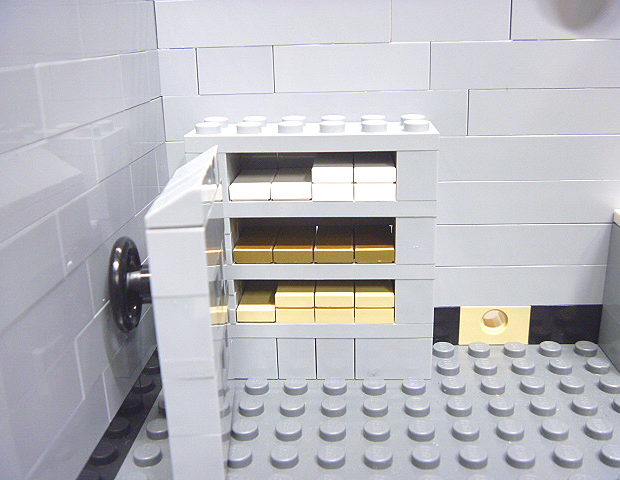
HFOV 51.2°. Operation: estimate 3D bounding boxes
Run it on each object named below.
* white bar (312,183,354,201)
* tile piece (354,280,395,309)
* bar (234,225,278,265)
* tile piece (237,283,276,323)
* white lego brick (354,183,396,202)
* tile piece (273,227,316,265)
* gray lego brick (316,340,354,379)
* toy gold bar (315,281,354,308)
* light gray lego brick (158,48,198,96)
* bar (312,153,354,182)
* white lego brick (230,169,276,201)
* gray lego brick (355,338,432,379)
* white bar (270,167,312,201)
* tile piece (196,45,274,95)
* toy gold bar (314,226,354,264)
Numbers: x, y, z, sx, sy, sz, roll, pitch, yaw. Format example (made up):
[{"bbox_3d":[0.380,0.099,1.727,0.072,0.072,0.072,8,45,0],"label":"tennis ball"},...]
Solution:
[{"bbox_3d":[0.005,-0.011,0.131,0.008,0.003,0.016,0,18,4],"label":"white bar"},{"bbox_3d":[0.013,0.010,0.138,0.008,0.003,0.016,0,17,3],"label":"tile piece"},{"bbox_3d":[-0.011,0.001,0.136,0.008,0.003,0.016,0,17,3],"label":"bar"},{"bbox_3d":[-0.010,0.013,0.140,0.008,0.003,0.016,0,18,4],"label":"tile piece"},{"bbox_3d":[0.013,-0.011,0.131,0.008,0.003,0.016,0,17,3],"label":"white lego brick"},{"bbox_3d":[-0.003,0.001,0.136,0.008,0.003,0.016,0,17,3],"label":"tile piece"},{"bbox_3d":[0.006,0.023,0.139,0.008,0.010,0.011,0,17,4],"label":"gray lego brick"},{"bbox_3d":[0.005,0.010,0.138,0.008,0.003,0.016,0,17,3],"label":"toy gold bar"},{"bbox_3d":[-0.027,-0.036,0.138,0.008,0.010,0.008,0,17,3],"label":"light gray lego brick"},{"bbox_3d":[0.005,-0.015,0.130,0.008,0.003,0.016,0,17,3],"label":"bar"},{"bbox_3d":[-0.011,-0.011,0.132,0.008,0.003,0.016,0,17,3],"label":"white lego brick"},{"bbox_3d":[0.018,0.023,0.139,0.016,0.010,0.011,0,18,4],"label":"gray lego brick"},{"bbox_3d":[-0.003,-0.011,0.132,0.008,0.003,0.016,0,17,3],"label":"white bar"},{"bbox_3d":[-0.015,-0.036,0.137,0.016,0.010,0.008,0,17,3],"label":"tile piece"},{"bbox_3d":[0.005,0.001,0.135,0.008,0.003,0.016,0,17,3],"label":"toy gold bar"}]

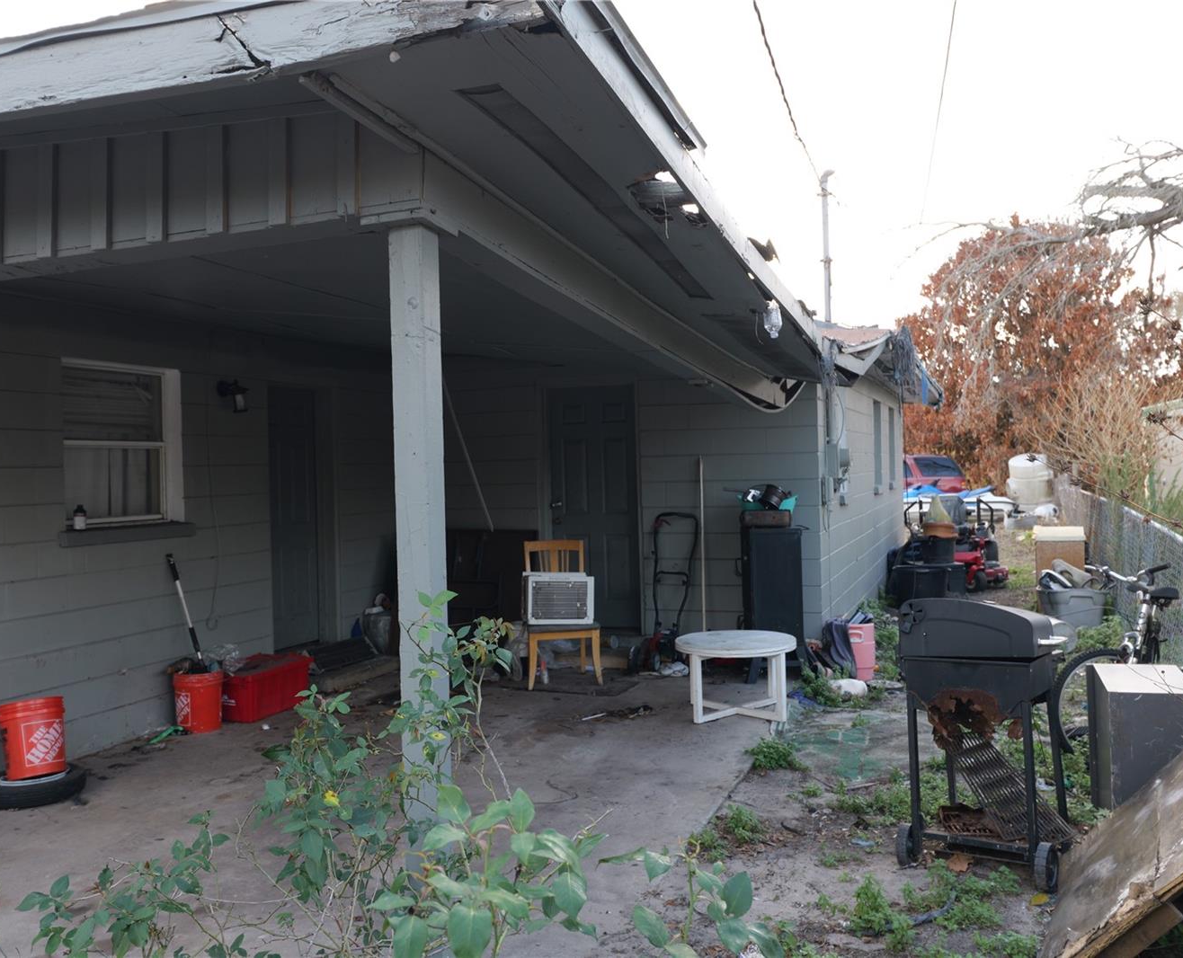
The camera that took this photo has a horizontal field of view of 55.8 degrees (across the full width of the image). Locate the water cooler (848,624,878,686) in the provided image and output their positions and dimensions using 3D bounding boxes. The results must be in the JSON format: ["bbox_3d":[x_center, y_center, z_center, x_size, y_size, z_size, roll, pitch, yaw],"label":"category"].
[{"bbox_3d":[1.895,1.230,8.050,0.300,0.420,0.300,-1,1,13],"label":"water cooler"}]

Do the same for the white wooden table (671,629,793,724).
[{"bbox_3d":[0.911,1.237,7.020,0.760,0.464,0.760,-1,1,0],"label":"white wooden table"}]

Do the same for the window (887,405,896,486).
[{"bbox_3d":[3.771,-0.432,14.197,0.130,0.960,0.920,-1,1,20],"label":"window"}]

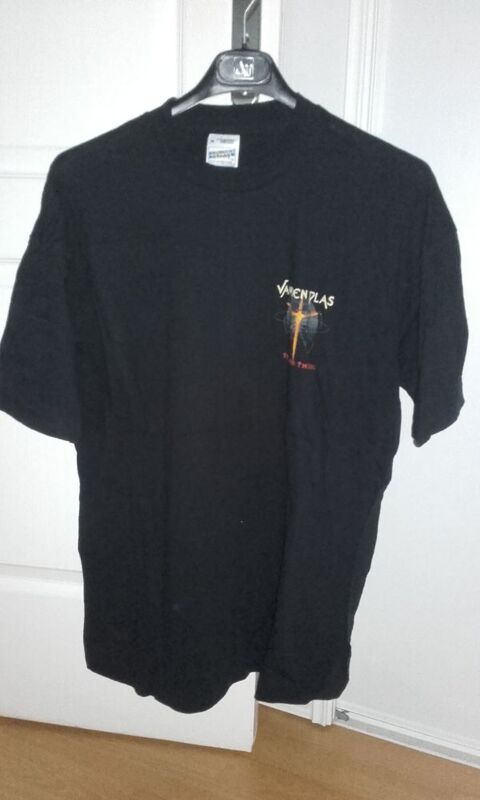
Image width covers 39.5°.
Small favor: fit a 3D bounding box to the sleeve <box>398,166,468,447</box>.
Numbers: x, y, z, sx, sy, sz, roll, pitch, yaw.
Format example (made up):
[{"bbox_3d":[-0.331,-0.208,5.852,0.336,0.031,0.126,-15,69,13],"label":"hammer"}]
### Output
[{"bbox_3d":[0.231,-0.114,0.803,0.095,0.325,0.140,3,13,4],"label":"sleeve"}]

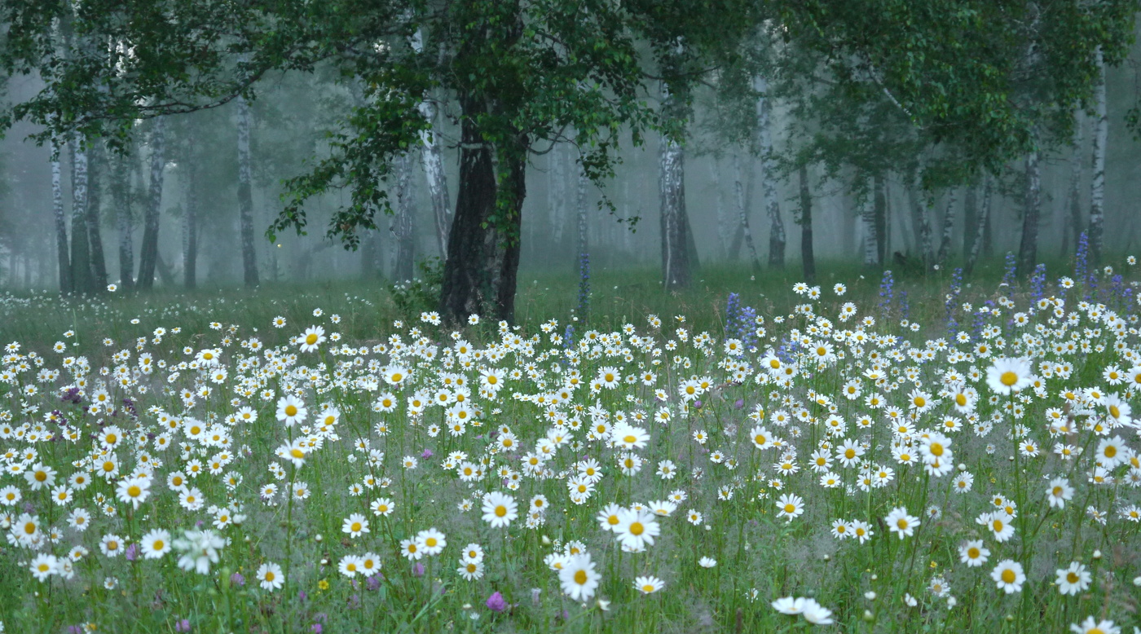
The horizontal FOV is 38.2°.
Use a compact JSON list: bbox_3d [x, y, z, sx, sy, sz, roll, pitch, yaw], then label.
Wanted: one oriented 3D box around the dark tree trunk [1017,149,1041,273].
[{"bbox_3d":[7.528,-1.701,27.000,0.310,2.150,0.300,3,2,15],"label":"dark tree trunk"}]

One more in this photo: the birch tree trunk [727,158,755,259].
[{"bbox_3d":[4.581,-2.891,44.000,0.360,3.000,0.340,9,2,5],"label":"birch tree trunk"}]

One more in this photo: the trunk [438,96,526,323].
[{"bbox_3d":[-0.591,-0.718,11.200,0.540,1.580,0.480,2,2,-3],"label":"trunk"}]

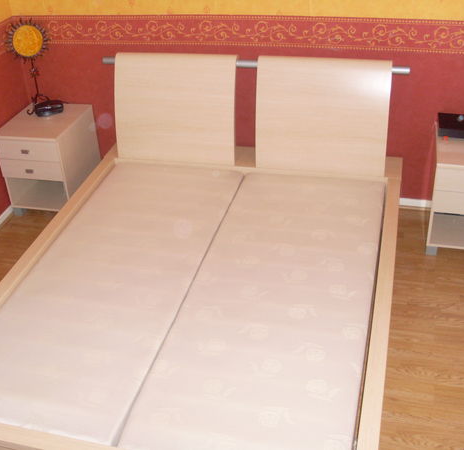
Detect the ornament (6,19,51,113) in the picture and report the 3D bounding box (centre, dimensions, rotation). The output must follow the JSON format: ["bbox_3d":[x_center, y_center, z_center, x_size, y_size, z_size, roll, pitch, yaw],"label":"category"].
[{"bbox_3d":[-1.222,-0.978,4.031,0.265,0.570,0.140,-19,36,-22],"label":"ornament"}]

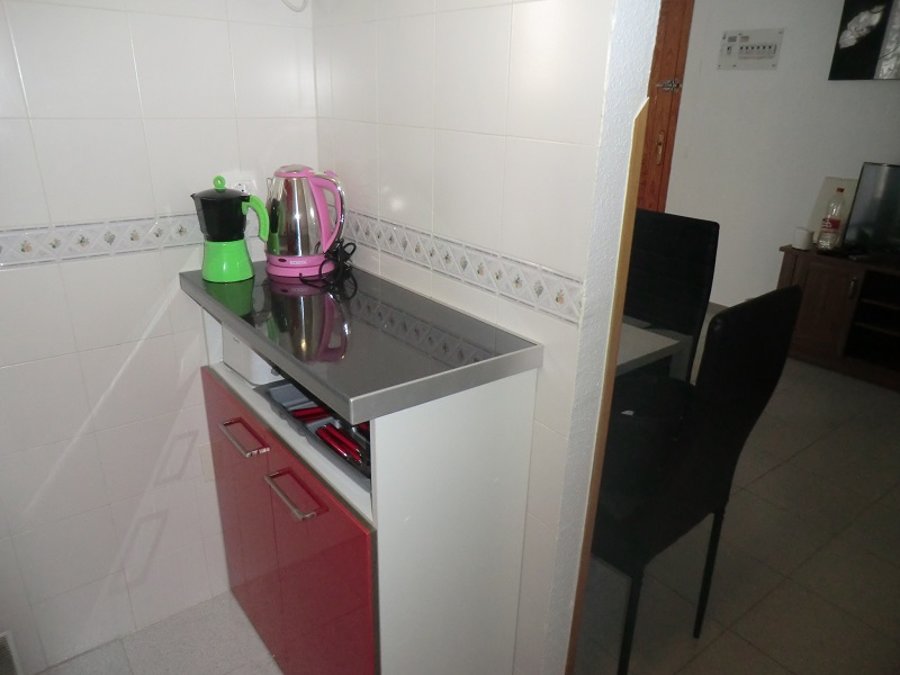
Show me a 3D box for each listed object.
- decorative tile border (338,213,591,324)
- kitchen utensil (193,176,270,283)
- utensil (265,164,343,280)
[{"bbox_3d":[-0.053,-0.179,1.300,0.012,0.072,0.842,-15,26,-36],"label":"decorative tile border"},{"bbox_3d":[-0.490,-0.248,1.407,0.166,0.226,0.115,1,21,-1],"label":"kitchen utensil"},{"bbox_3d":[-0.339,-0.278,1.472,0.195,0.243,0.158,4,21,7],"label":"utensil"}]

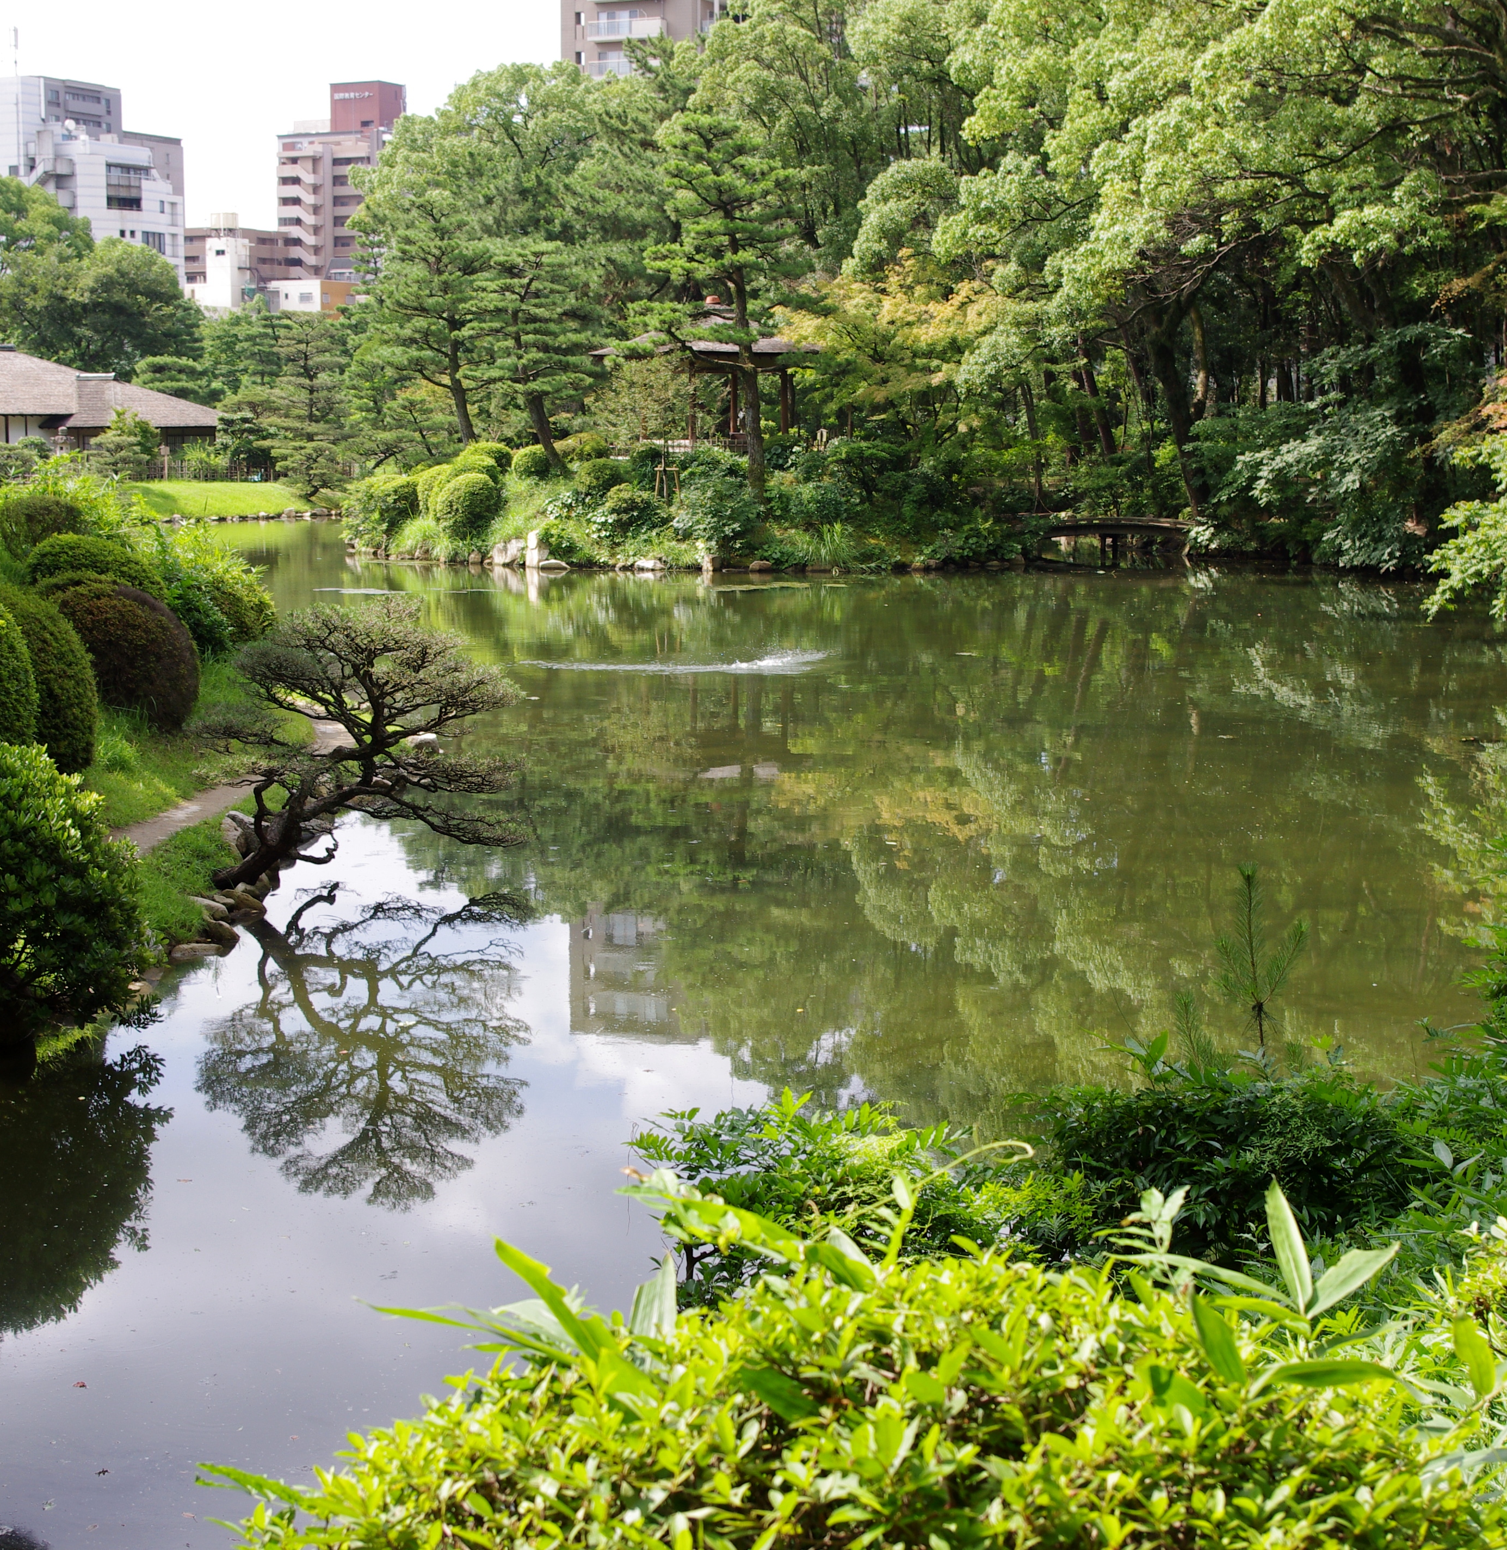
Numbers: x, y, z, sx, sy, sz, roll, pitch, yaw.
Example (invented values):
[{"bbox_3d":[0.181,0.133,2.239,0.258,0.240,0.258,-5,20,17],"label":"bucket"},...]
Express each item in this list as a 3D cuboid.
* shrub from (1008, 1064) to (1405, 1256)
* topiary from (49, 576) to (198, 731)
[{"bbox_3d":[1.246,1.055,7.300,1.050,0.600,0.900,1,7,10],"label":"shrub"},{"bbox_3d":[-4.474,-0.856,19.200,1.100,1.080,1.100,-2,7,-13],"label":"topiary"}]

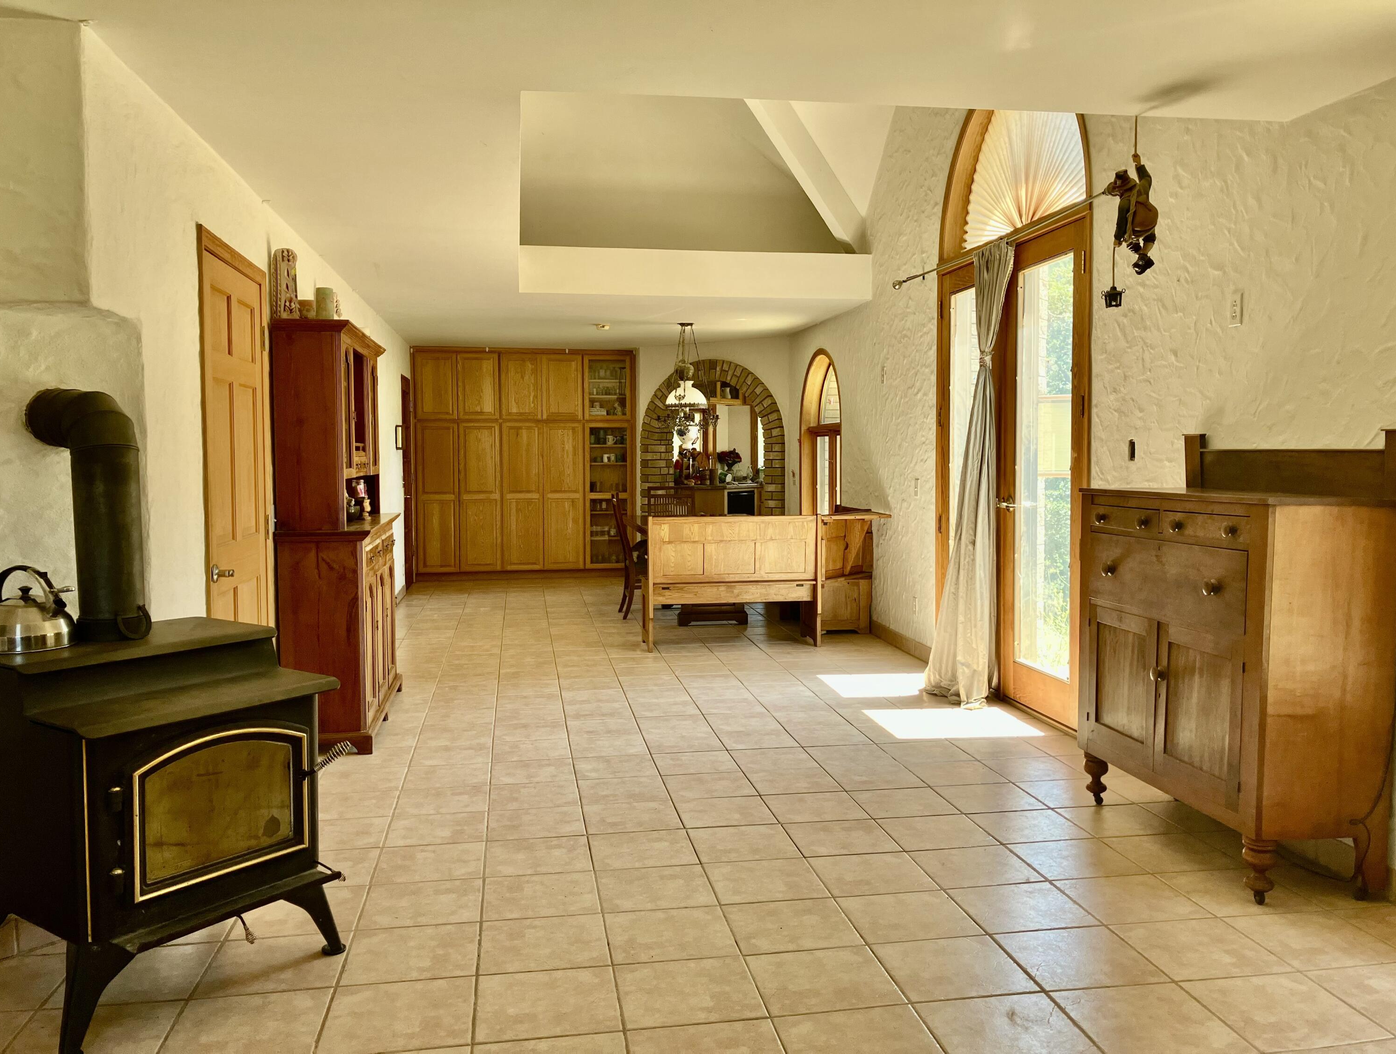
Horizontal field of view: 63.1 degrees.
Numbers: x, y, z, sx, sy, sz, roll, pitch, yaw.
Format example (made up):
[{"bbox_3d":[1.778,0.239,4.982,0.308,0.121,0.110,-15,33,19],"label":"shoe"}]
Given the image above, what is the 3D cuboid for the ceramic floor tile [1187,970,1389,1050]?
[{"bbox_3d":[1.375,1.142,2.679,0.332,0.011,0.326,-1,4,-9],"label":"ceramic floor tile"}]

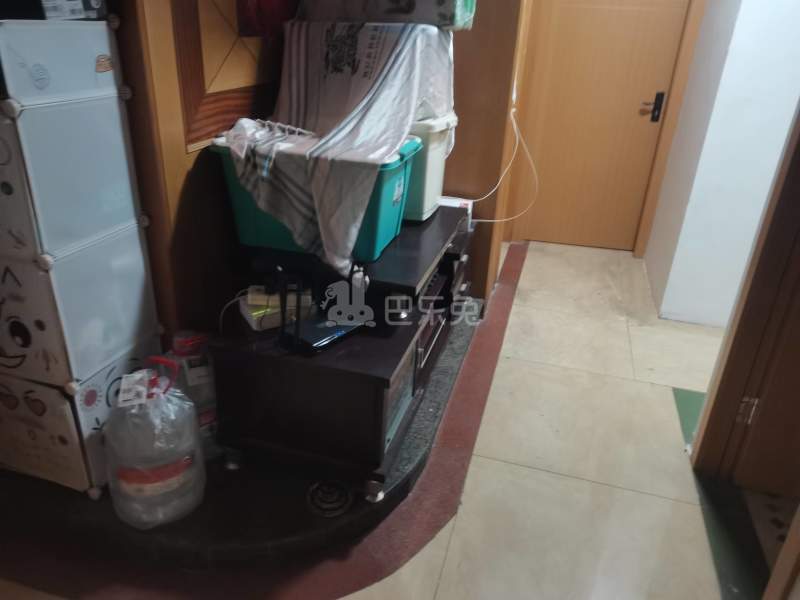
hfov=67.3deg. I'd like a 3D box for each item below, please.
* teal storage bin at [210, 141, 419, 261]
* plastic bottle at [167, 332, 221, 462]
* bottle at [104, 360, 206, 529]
[{"bbox_3d":[-0.290,-0.411,2.313,0.675,0.380,0.430,8,25,11],"label":"teal storage bin"},{"bbox_3d":[-0.672,0.303,1.991,0.230,0.414,0.230,9,25,13],"label":"plastic bottle"},{"bbox_3d":[-0.706,0.395,1.720,0.245,0.470,0.245,9,25,13],"label":"bottle"}]

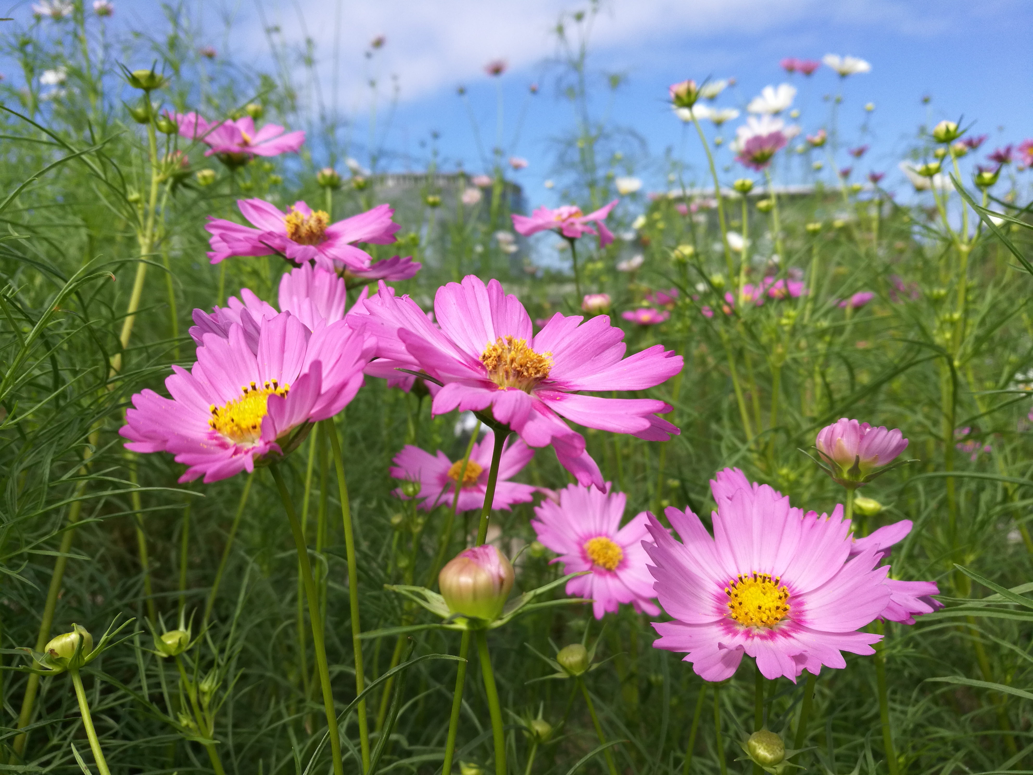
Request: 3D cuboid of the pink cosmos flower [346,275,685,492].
[{"bbox_3d":[0.000,-0.004,0.190,0.074,0.028,0.067,18,25,0],"label":"pink cosmos flower"}]

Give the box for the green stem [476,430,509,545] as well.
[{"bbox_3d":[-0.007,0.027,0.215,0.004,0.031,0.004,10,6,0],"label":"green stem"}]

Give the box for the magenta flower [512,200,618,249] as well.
[{"bbox_3d":[0.033,-0.112,0.550,0.073,0.028,0.068,0,13,0],"label":"magenta flower"}]

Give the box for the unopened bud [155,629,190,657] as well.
[{"bbox_3d":[-0.111,0.083,0.260,0.011,0.009,0.011,-5,7,0],"label":"unopened bud"}]

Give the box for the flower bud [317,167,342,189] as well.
[{"bbox_3d":[-0.116,-0.130,0.500,0.015,0.014,0.015,0,7,0],"label":"flower bud"}]

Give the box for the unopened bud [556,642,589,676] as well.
[{"bbox_3d":[0.017,0.081,0.240,0.010,0.010,0.010,4,12,5],"label":"unopened bud"}]

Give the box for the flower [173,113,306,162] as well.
[{"bbox_3d":[-0.151,-0.136,0.440,0.068,0.021,0.064,5,19,-20],"label":"flower"}]

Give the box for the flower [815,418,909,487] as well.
[{"bbox_3d":[0.124,0.023,0.290,0.034,0.025,0.032,2,8,0],"label":"flower"}]

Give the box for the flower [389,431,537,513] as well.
[{"bbox_3d":[-0.028,0.044,0.420,0.076,0.025,0.073,6,34,0],"label":"flower"}]

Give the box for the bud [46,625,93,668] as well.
[{"bbox_3d":[-0.105,0.061,0.190,0.011,0.010,0.011,-1,13,-29],"label":"bud"}]

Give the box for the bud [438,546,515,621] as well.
[{"bbox_3d":[-0.009,0.042,0.172,0.015,0.015,0.015,7,12,-1],"label":"bud"}]

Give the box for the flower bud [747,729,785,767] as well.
[{"bbox_3d":[0.077,0.112,0.250,0.012,0.011,0.012,-2,14,0],"label":"flower bud"}]

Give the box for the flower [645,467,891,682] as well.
[{"bbox_3d":[0.070,0.053,0.228,0.067,0.021,0.062,1,38,0],"label":"flower"}]

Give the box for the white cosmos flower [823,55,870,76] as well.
[{"bbox_3d":[0.451,-0.440,1.100,0.064,0.025,0.062,9,9,19],"label":"white cosmos flower"}]

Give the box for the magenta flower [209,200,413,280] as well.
[{"bbox_3d":[-0.088,-0.063,0.340,0.085,0.030,0.076,0,18,0],"label":"magenta flower"}]

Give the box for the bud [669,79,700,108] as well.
[{"bbox_3d":[0.108,-0.189,0.520,0.019,0.018,0.019,-9,7,0],"label":"bud"}]

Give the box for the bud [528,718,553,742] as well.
[{"bbox_3d":[0.008,0.117,0.275,0.008,0.009,0.008,4,12,3],"label":"bud"}]

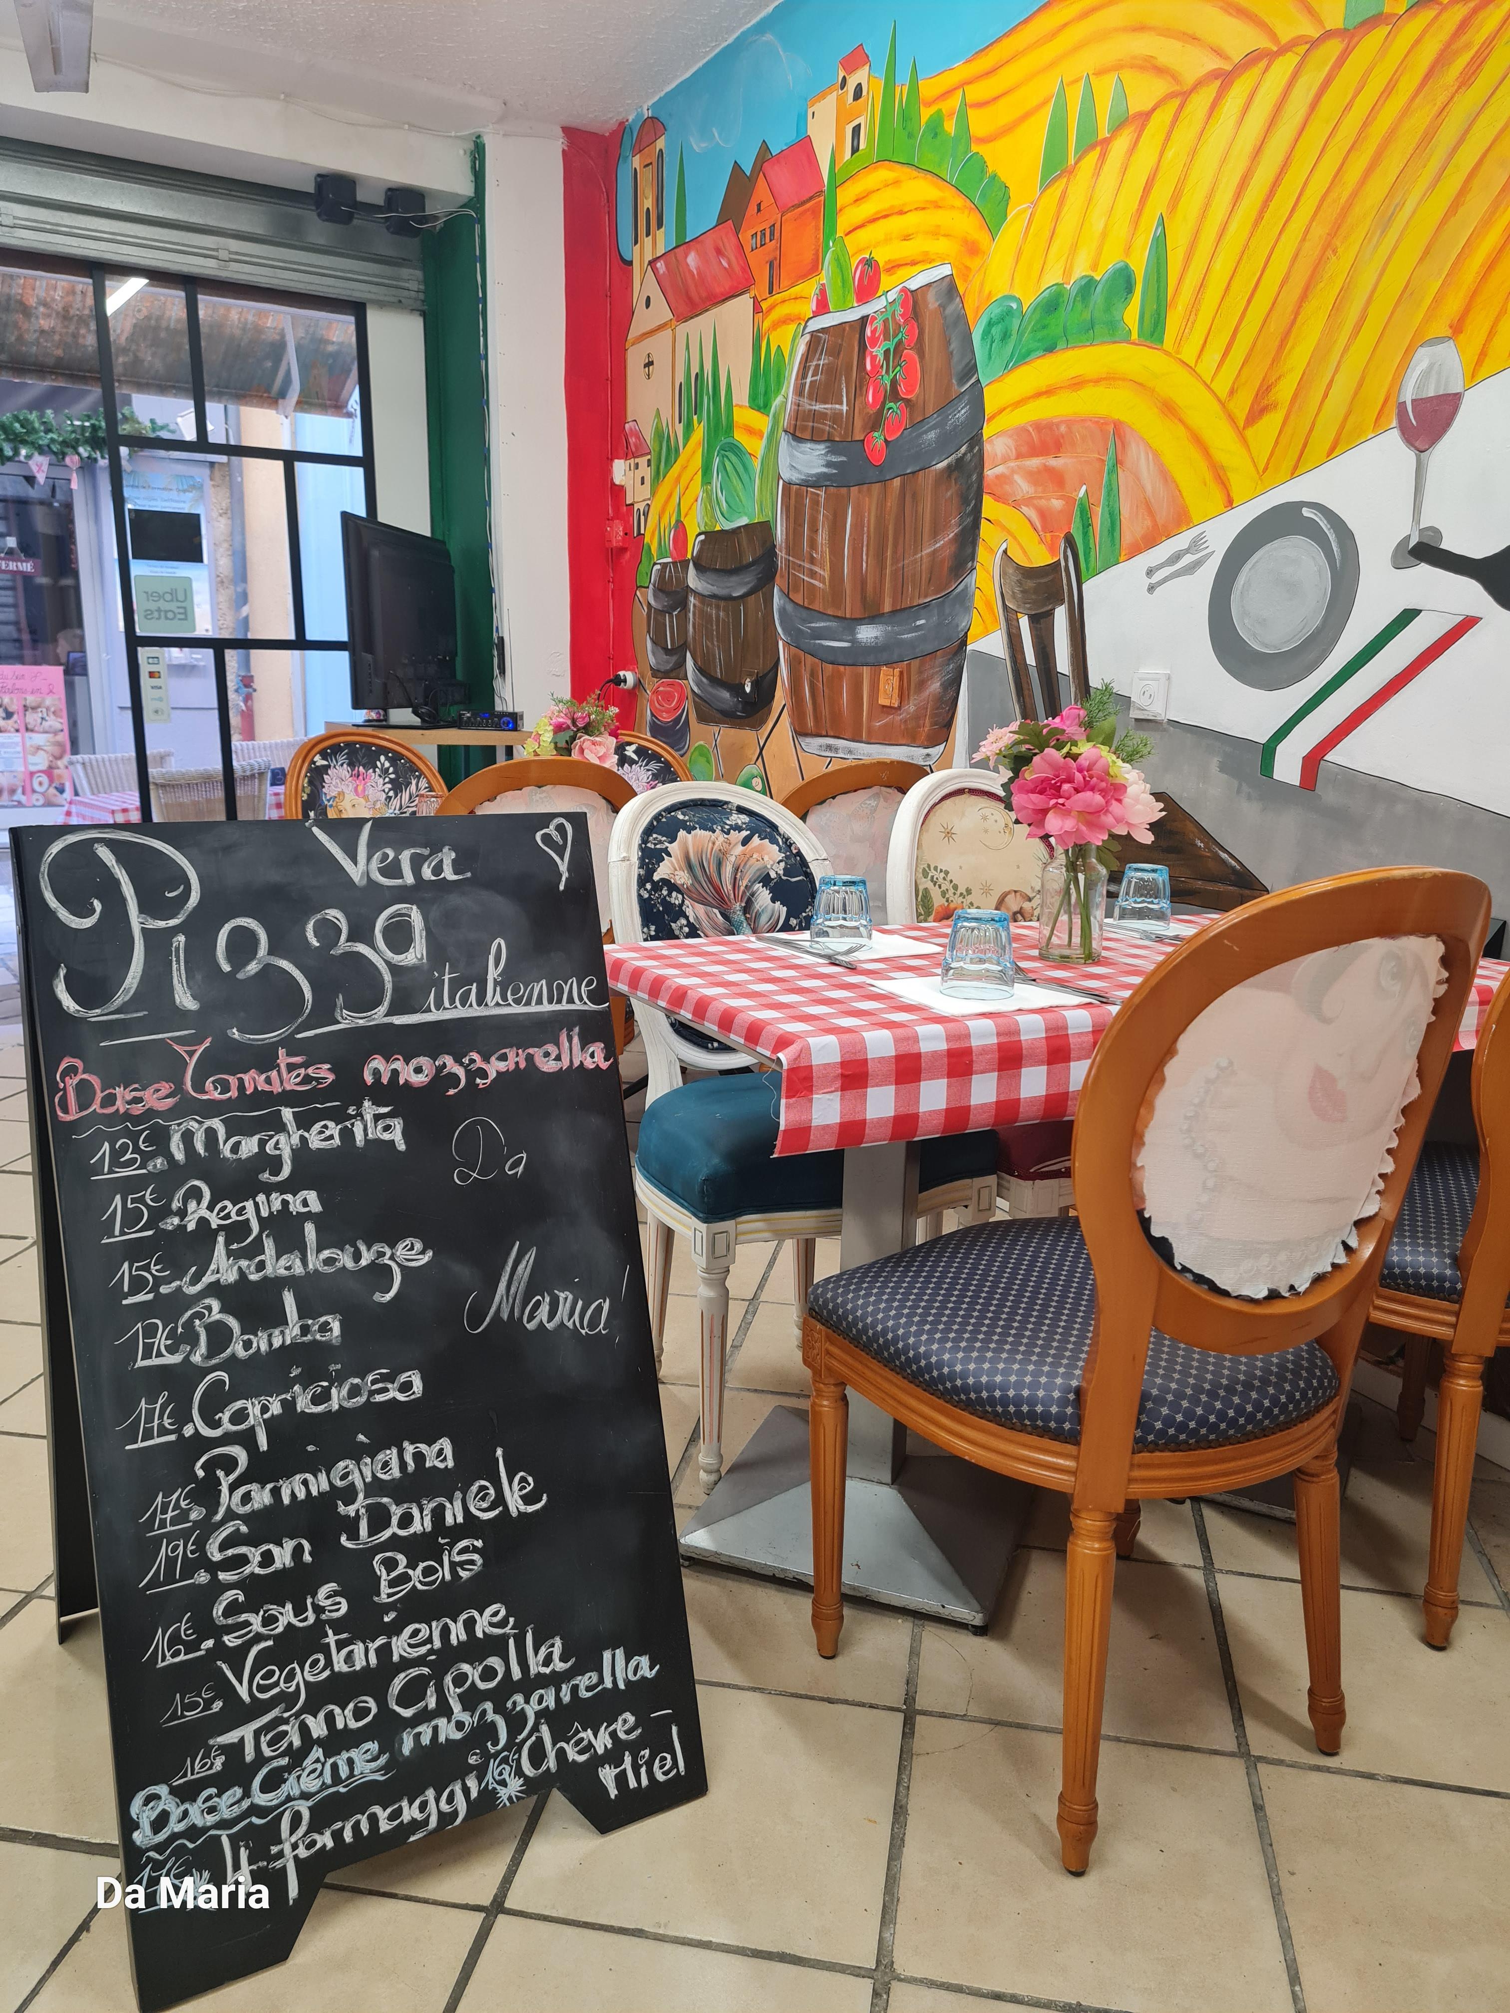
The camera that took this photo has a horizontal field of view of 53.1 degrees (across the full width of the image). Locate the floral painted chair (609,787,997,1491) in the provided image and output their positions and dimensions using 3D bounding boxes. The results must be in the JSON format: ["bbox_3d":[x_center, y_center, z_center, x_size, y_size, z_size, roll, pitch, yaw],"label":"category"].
[{"bbox_3d":[0.037,0.155,2.327,0.500,0.965,0.505,-6,14,-29],"label":"floral painted chair"}]

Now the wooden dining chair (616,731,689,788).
[{"bbox_3d":[-0.279,-0.248,4.129,0.510,0.978,0.548,-7,14,-31],"label":"wooden dining chair"}]

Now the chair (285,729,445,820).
[{"bbox_3d":[-0.917,-0.215,3.919,0.510,0.978,0.548,-8,15,-36],"label":"chair"}]

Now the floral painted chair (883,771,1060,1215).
[{"bbox_3d":[0.505,0.097,2.624,0.500,0.970,0.505,-7,14,-32],"label":"floral painted chair"}]

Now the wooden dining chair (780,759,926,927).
[{"bbox_3d":[0.144,-0.056,3.277,0.510,0.978,0.548,-4,13,-22],"label":"wooden dining chair"}]

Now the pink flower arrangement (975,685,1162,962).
[{"bbox_3d":[0.423,-0.247,2.034,0.260,0.356,0.220,1,12,0],"label":"pink flower arrangement"}]

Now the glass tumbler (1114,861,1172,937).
[{"bbox_3d":[0.599,-0.172,2.326,0.087,0.091,0.087,1,12,0],"label":"glass tumbler"}]

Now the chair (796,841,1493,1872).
[{"bbox_3d":[0.404,0.315,1.587,0.510,0.980,0.548,-5,14,-28],"label":"chair"}]

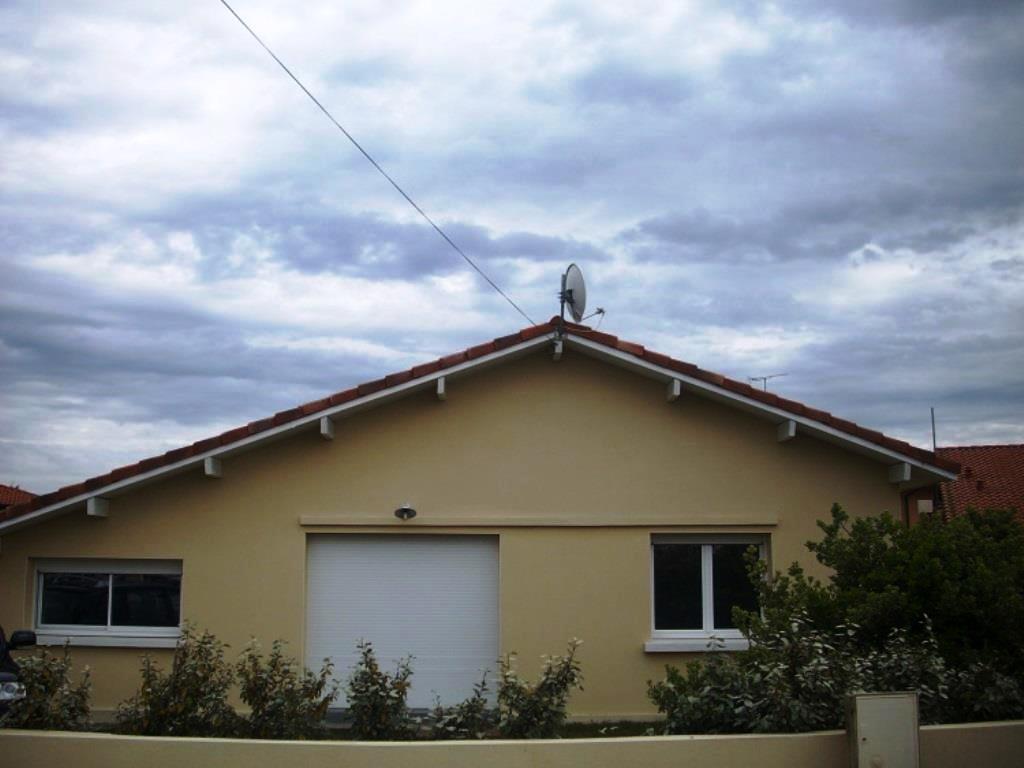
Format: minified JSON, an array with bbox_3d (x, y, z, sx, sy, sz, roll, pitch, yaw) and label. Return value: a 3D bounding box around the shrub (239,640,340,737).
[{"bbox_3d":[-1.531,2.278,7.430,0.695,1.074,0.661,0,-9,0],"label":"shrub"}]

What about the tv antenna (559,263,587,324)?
[{"bbox_3d":[0.747,-1.119,13.508,0.250,0.786,0.680,4,-10,-21],"label":"tv antenna"}]

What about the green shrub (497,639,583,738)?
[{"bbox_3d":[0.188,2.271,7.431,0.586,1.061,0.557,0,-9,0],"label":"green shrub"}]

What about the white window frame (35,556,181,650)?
[{"bbox_3d":[-4.919,2.672,13.344,1.840,1.076,0.160,0,-9,0],"label":"white window frame"}]

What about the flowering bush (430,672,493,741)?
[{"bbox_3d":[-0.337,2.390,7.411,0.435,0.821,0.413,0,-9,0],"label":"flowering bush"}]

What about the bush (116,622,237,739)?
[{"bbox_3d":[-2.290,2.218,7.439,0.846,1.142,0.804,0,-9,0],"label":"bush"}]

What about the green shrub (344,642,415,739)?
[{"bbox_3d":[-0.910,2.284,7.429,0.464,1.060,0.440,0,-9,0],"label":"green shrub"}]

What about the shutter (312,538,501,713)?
[{"bbox_3d":[-1.341,2.896,13.408,2.375,2.086,0.100,0,-9,0],"label":"shutter"}]

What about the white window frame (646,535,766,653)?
[{"bbox_3d":[2.375,2.552,13.363,1.494,1.416,0.160,0,-9,0],"label":"white window frame"}]

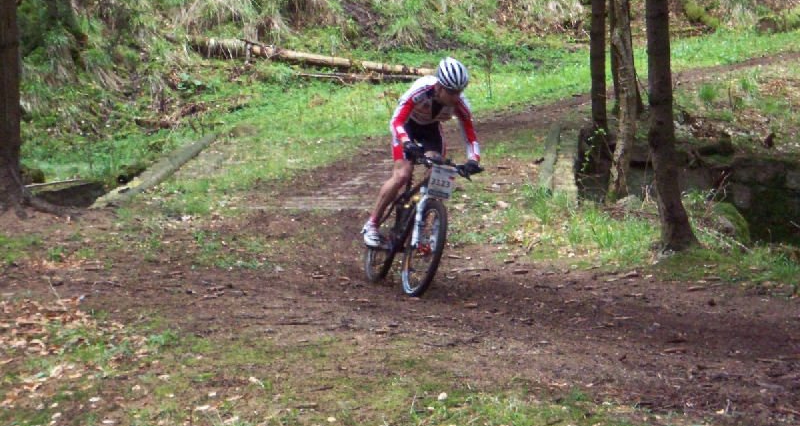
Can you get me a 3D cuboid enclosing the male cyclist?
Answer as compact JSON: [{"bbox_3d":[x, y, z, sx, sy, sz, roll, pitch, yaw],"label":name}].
[{"bbox_3d":[0.118,-0.384,18.793,0.630,1.330,0.950,9,1,-15],"label":"male cyclist"}]

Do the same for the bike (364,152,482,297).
[{"bbox_3d":[0.060,0.040,18.708,0.610,1.010,1.730,13,0,-16],"label":"bike"}]

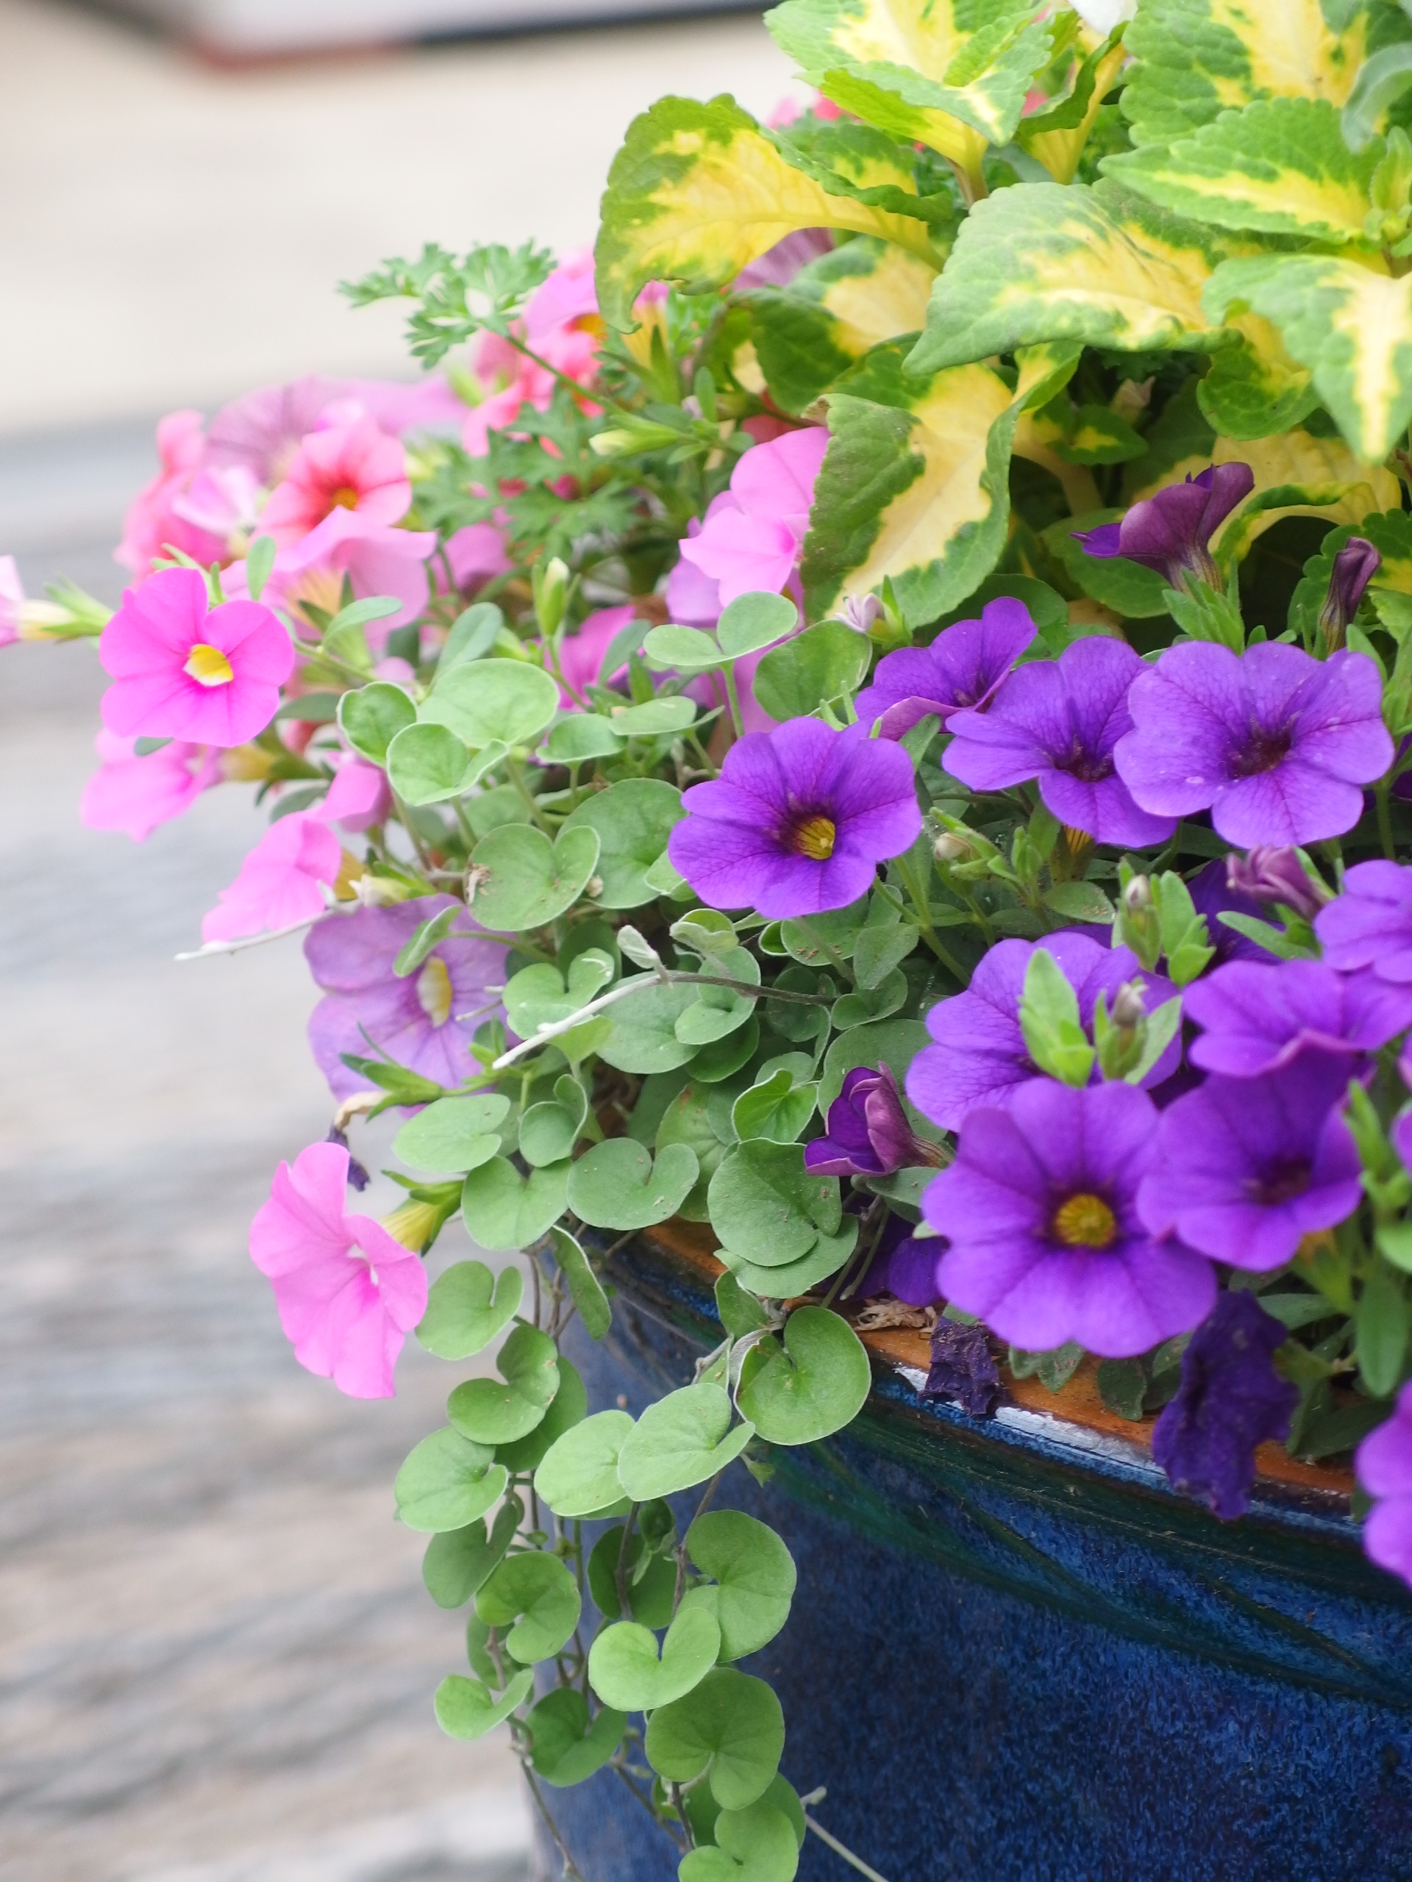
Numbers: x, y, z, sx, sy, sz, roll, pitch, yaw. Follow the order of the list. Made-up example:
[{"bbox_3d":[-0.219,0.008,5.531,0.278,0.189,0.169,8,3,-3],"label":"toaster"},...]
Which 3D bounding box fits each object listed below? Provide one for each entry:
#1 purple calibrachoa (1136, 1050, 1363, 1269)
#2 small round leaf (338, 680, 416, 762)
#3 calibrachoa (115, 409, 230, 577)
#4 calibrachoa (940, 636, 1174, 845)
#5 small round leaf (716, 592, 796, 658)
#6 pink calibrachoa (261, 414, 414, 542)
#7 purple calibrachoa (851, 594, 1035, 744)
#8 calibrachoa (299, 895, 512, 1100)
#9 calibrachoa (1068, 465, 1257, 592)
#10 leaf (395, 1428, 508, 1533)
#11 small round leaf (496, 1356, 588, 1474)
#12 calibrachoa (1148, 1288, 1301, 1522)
[{"bbox_3d":[0.077,0.033,0.836,0.033,0.032,0.022,14,-19,28],"label":"purple calibrachoa"},{"bbox_3d":[-0.050,-0.033,0.930,0.012,0.014,0.006,4,-24,-5],"label":"small round leaf"},{"bbox_3d":[-0.080,-0.067,0.920,0.012,0.025,0.025,11,9,-35],"label":"calibrachoa"},{"bbox_3d":[0.046,-0.026,0.790,0.031,0.017,0.029,5,57,9],"label":"calibrachoa"},{"bbox_3d":[0.007,-0.045,0.860,0.013,0.004,0.011,-34,48,-6],"label":"small round leaf"},{"bbox_3d":[-0.061,-0.071,1.007,0.025,0.026,0.019,5,-21,-1],"label":"pink calibrachoa"},{"bbox_3d":[0.033,-0.033,0.792,0.025,0.012,0.026,-38,30,-5],"label":"purple calibrachoa"},{"bbox_3d":[-0.041,0.009,0.905,0.036,0.031,0.020,17,5,34],"label":"calibrachoa"},{"bbox_3d":[0.061,-0.055,0.810,0.025,0.015,0.022,-11,-14,-33],"label":"calibrachoa"},{"bbox_3d":[-0.033,0.070,0.790,0.015,0.015,0.004,17,-19,32],"label":"leaf"},{"bbox_3d":[-0.026,0.070,0.900,0.018,0.018,0.005,4,-12,-5],"label":"small round leaf"},{"bbox_3d":[0.070,0.063,0.825,0.018,0.031,0.015,10,6,17],"label":"calibrachoa"}]

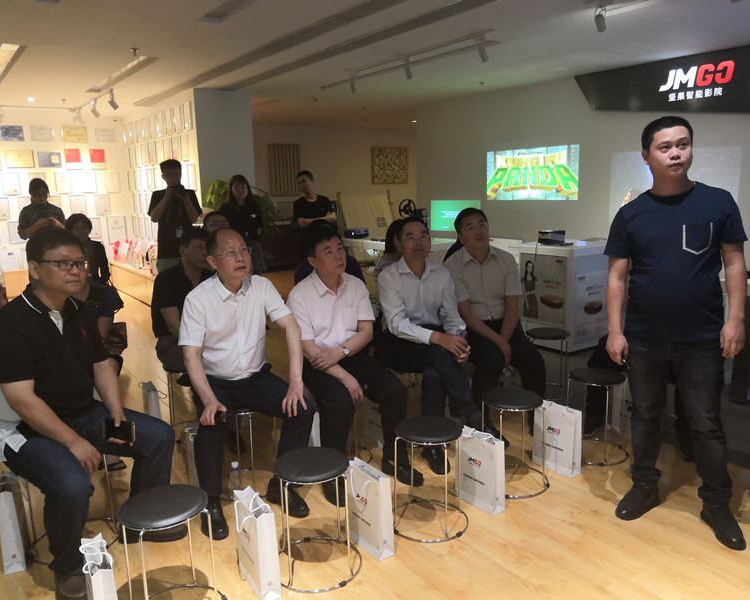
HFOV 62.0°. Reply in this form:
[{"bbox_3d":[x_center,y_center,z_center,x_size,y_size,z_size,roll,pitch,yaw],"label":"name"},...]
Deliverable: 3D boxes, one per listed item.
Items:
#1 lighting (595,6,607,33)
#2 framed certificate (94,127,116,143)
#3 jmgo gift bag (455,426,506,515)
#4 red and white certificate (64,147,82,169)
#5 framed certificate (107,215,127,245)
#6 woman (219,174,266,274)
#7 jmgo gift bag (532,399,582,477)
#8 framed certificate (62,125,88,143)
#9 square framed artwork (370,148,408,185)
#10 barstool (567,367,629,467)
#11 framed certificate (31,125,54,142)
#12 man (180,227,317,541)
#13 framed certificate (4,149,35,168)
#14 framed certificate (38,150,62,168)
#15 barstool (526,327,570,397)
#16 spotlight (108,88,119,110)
[{"bbox_3d":[1.527,-1.891,4.206,0.090,0.170,0.080,-9,13,-34],"label":"lighting"},{"bbox_3d":[-4.249,-2.600,9.861,0.293,0.215,0.030,-10,14,-36],"label":"framed certificate"},{"bbox_3d":[0.497,0.793,2.942,0.090,0.350,0.245,-9,13,-37],"label":"jmgo gift bag"},{"bbox_3d":[-4.800,-2.241,9.934,0.225,0.312,0.020,-9,13,-35],"label":"red and white certificate"},{"bbox_3d":[-4.178,-1.128,10.117,0.287,0.434,0.025,-9,13,-34],"label":"framed certificate"},{"bbox_3d":[-1.361,-0.486,6.554,0.460,1.616,0.280,-5,11,-14],"label":"woman"},{"bbox_3d":[0.942,0.709,3.224,0.080,0.335,0.255,-10,13,-37],"label":"jmgo gift bag"},{"bbox_3d":[-4.431,-2.450,9.247,0.320,0.235,0.025,-9,13,-33],"label":"framed certificate"},{"bbox_3d":[0.322,-2.776,12.939,0.904,0.740,0.050,-9,13,-34],"label":"square framed artwork"},{"bbox_3d":[1.224,0.637,3.461,0.360,0.450,0.360,-2,11,0],"label":"barstool"},{"bbox_3d":[-4.796,-2.393,9.011,0.300,0.200,0.025,-9,13,-33],"label":"framed certificate"},{"bbox_3d":[-0.588,0.310,2.994,0.580,1.300,0.690,-7,12,-25],"label":"man"},{"bbox_3d":[-5.220,-2.072,9.197,0.366,0.258,0.030,-10,14,-36],"label":"framed certificate"},{"bbox_3d":[-4.905,-2.114,9.427,0.310,0.220,0.025,-9,13,-34],"label":"framed certificate"},{"bbox_3d":[1.216,0.442,4.397,0.362,0.450,0.362,-2,11,0],"label":"barstool"},{"bbox_3d":[-2.710,-2.066,6.457,0.120,0.225,0.075,-9,13,-33],"label":"spotlight"}]

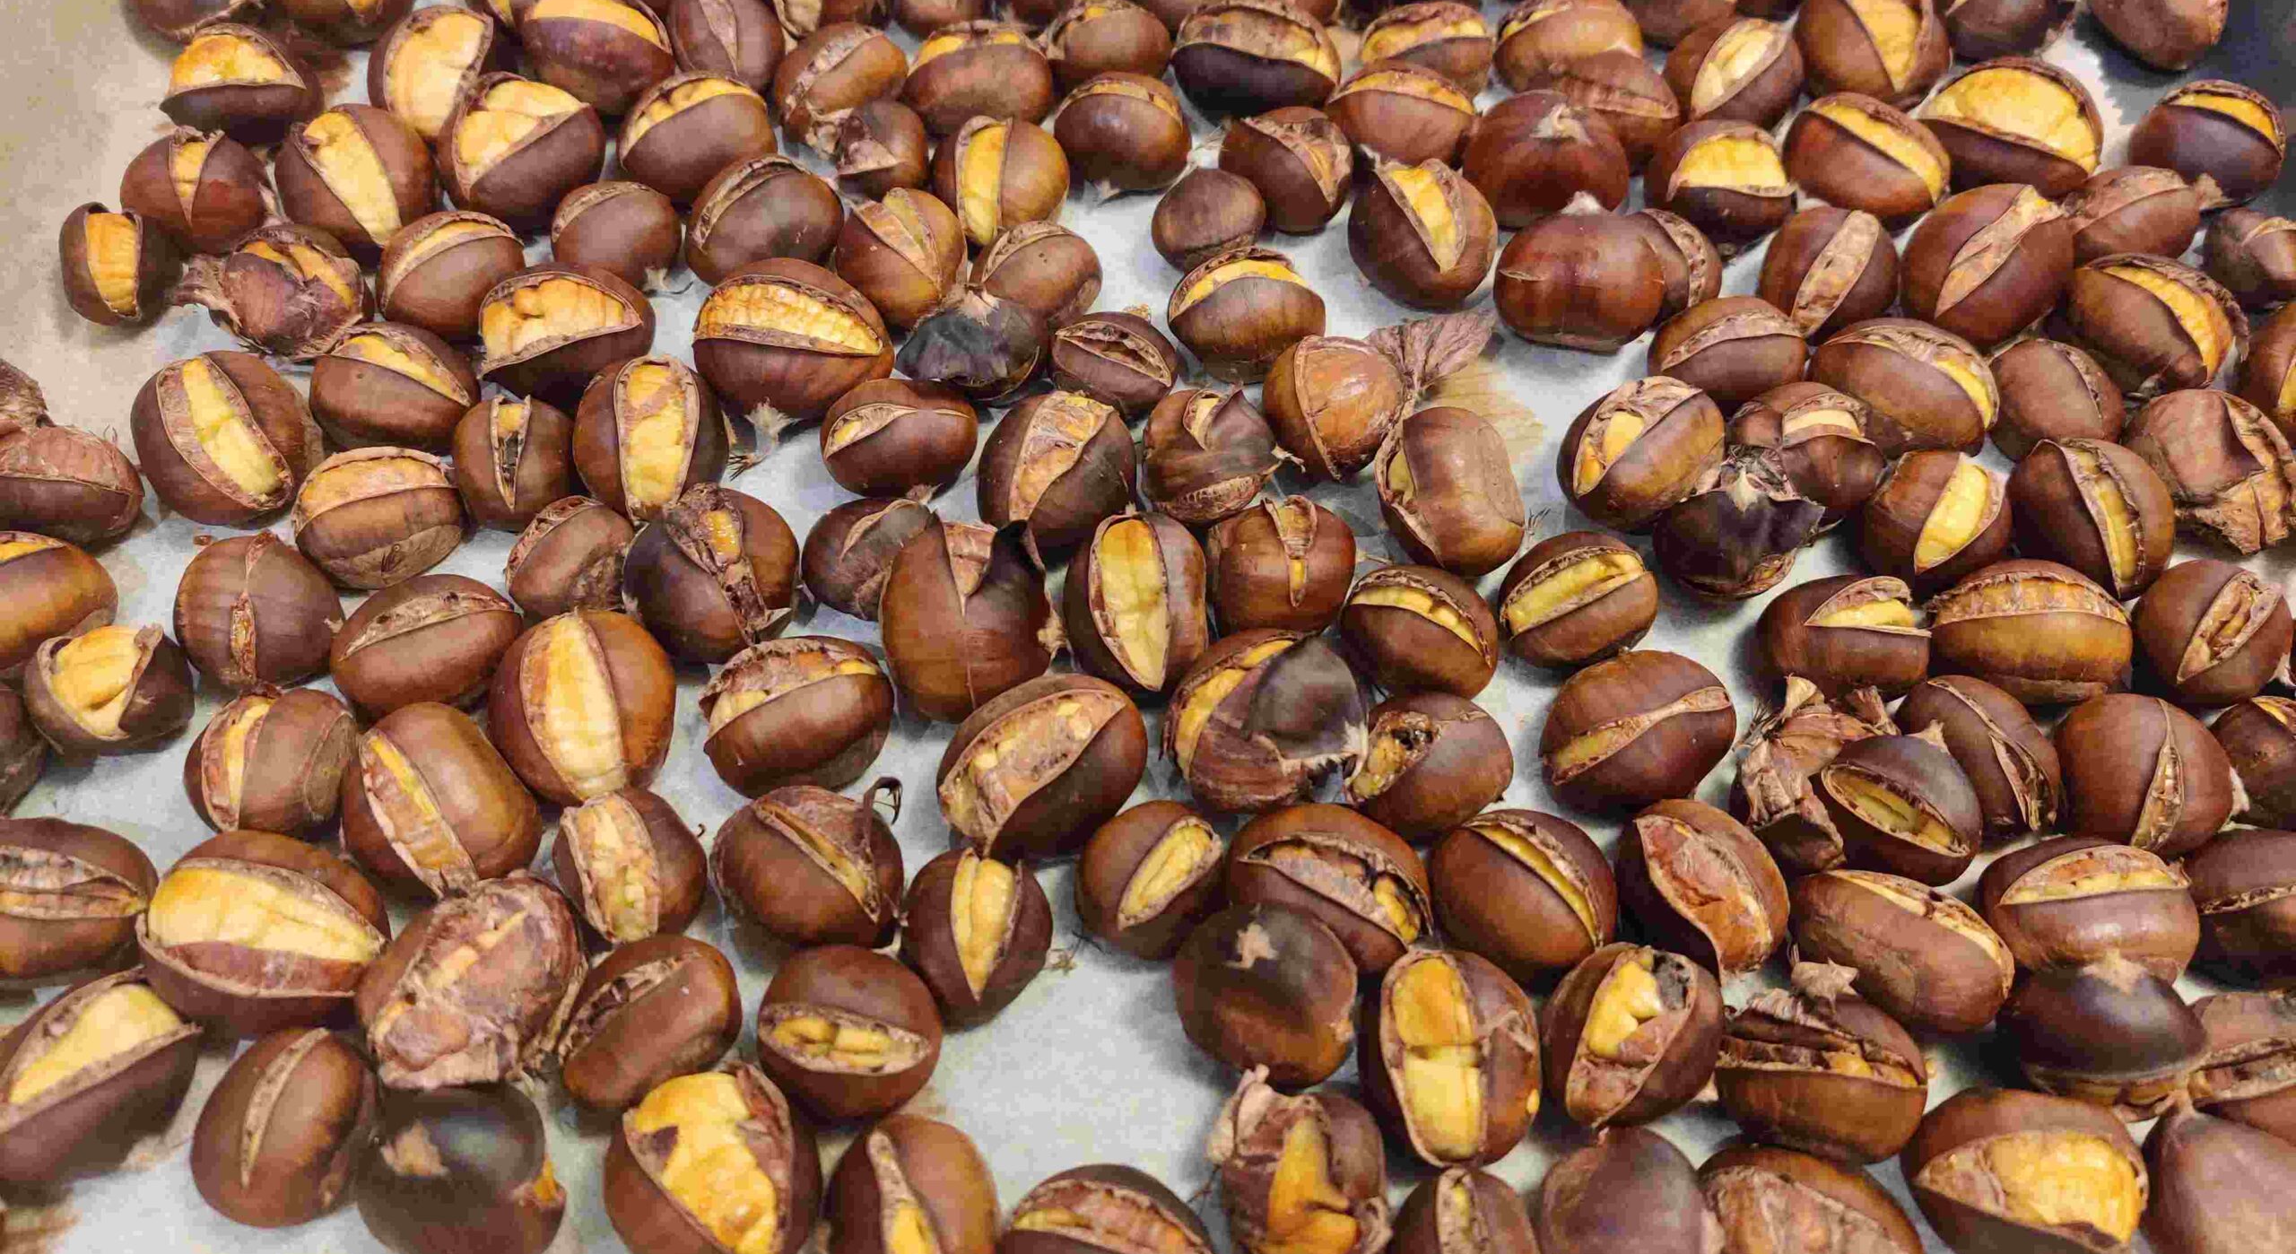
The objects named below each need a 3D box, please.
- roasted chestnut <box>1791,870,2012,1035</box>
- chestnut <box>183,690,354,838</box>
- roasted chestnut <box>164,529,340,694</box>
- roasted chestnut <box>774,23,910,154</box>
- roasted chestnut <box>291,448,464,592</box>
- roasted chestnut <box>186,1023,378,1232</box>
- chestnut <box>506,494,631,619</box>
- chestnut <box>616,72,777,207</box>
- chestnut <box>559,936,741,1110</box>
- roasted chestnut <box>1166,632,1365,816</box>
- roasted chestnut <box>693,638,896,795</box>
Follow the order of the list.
[{"bbox_3d":[0.119,0.051,0.283,0.034,0.024,0.021,26,63,15],"label":"roasted chestnut"},{"bbox_3d":[-0.146,0.022,0.299,0.027,0.022,0.026,-7,60,-4],"label":"chestnut"},{"bbox_3d":[-0.153,-0.002,0.308,0.025,0.024,0.028,0,60,1],"label":"roasted chestnut"},{"bbox_3d":[-0.062,-0.109,0.364,0.026,0.023,0.029,37,65,21],"label":"roasted chestnut"},{"bbox_3d":[-0.137,-0.019,0.318,0.029,0.024,0.026,-8,58,-5],"label":"roasted chestnut"},{"bbox_3d":[-0.130,0.075,0.269,0.024,0.024,0.030,-5,60,-3],"label":"roasted chestnut"},{"bbox_3d":[-0.101,-0.012,0.314,0.023,0.022,0.022,39,67,20],"label":"chestnut"},{"bbox_3d":[-0.091,-0.099,0.363,0.032,0.025,0.028,-25,62,-13],"label":"chestnut"},{"bbox_3d":[-0.077,0.061,0.278,0.021,0.023,0.031,39,67,20],"label":"chestnut"},{"bbox_3d":[0.019,0.015,0.284,0.031,0.025,0.030,-13,59,-8],"label":"roasted chestnut"},{"bbox_3d":[-0.056,0.014,0.285,0.032,0.023,0.024,-27,62,-16],"label":"roasted chestnut"}]

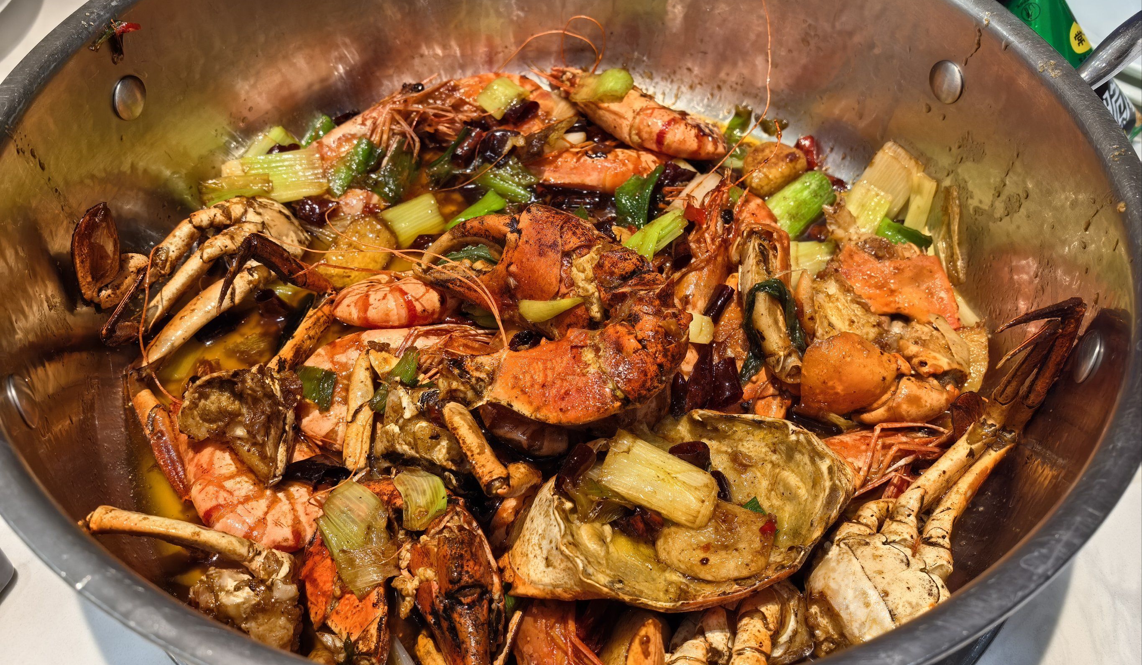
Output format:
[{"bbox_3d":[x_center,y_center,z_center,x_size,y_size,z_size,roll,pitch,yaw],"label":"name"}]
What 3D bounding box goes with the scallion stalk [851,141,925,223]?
[{"bbox_3d":[0.120,-0.057,0.338,0.017,0.014,0.032,35,100,32],"label":"scallion stalk"}]

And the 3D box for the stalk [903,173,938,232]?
[{"bbox_3d":[0.139,-0.051,0.357,0.011,0.007,0.024,15,95,15],"label":"stalk"}]

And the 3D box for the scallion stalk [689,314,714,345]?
[{"bbox_3d":[0.043,-0.001,0.294,0.009,0.006,0.010,2,83,5],"label":"scallion stalk"}]

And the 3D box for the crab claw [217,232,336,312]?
[{"bbox_3d":[-0.095,-0.019,0.285,0.039,0.023,0.014,-2,50,-3],"label":"crab claw"}]

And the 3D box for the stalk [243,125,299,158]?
[{"bbox_3d":[-0.128,-0.079,0.382,0.017,0.010,0.013,-40,72,-8],"label":"stalk"}]

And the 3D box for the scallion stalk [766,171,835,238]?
[{"bbox_3d":[0.103,-0.058,0.400,0.017,0.017,0.031,36,59,24],"label":"scallion stalk"}]

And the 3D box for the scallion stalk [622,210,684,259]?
[{"bbox_3d":[0.033,-0.037,0.342,0.024,0.009,0.013,-31,65,-24],"label":"scallion stalk"}]

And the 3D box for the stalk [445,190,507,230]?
[{"bbox_3d":[-0.036,-0.045,0.335,0.027,0.008,0.009,-31,58,-24],"label":"stalk"}]

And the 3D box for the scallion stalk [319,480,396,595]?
[{"bbox_3d":[-0.065,0.062,0.270,0.021,0.011,0.033,-14,64,-12],"label":"scallion stalk"}]

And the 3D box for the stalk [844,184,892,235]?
[{"bbox_3d":[0.117,-0.049,0.353,0.015,0.018,0.009,25,15,15],"label":"stalk"}]

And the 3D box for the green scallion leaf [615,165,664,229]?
[{"bbox_3d":[0.025,-0.051,0.333,0.015,0.024,0.010,19,13,-5],"label":"green scallion leaf"}]

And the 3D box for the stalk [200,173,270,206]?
[{"bbox_3d":[-0.134,-0.057,0.356,0.028,0.008,0.012,-5,61,8],"label":"stalk"}]

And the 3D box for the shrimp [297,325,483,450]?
[{"bbox_3d":[-0.055,0.016,0.265,0.054,0.025,0.036,-6,51,-6],"label":"shrimp"}]

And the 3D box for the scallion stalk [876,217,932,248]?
[{"bbox_3d":[0.116,-0.034,0.308,0.020,0.008,0.009,23,54,17],"label":"scallion stalk"}]

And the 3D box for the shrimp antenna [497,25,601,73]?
[{"bbox_3d":[-0.011,-0.141,0.445,0.052,0.027,0.013,1,52,-1],"label":"shrimp antenna"}]

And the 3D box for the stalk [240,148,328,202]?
[{"bbox_3d":[-0.119,-0.064,0.369,0.035,0.014,0.018,2,61,0],"label":"stalk"}]

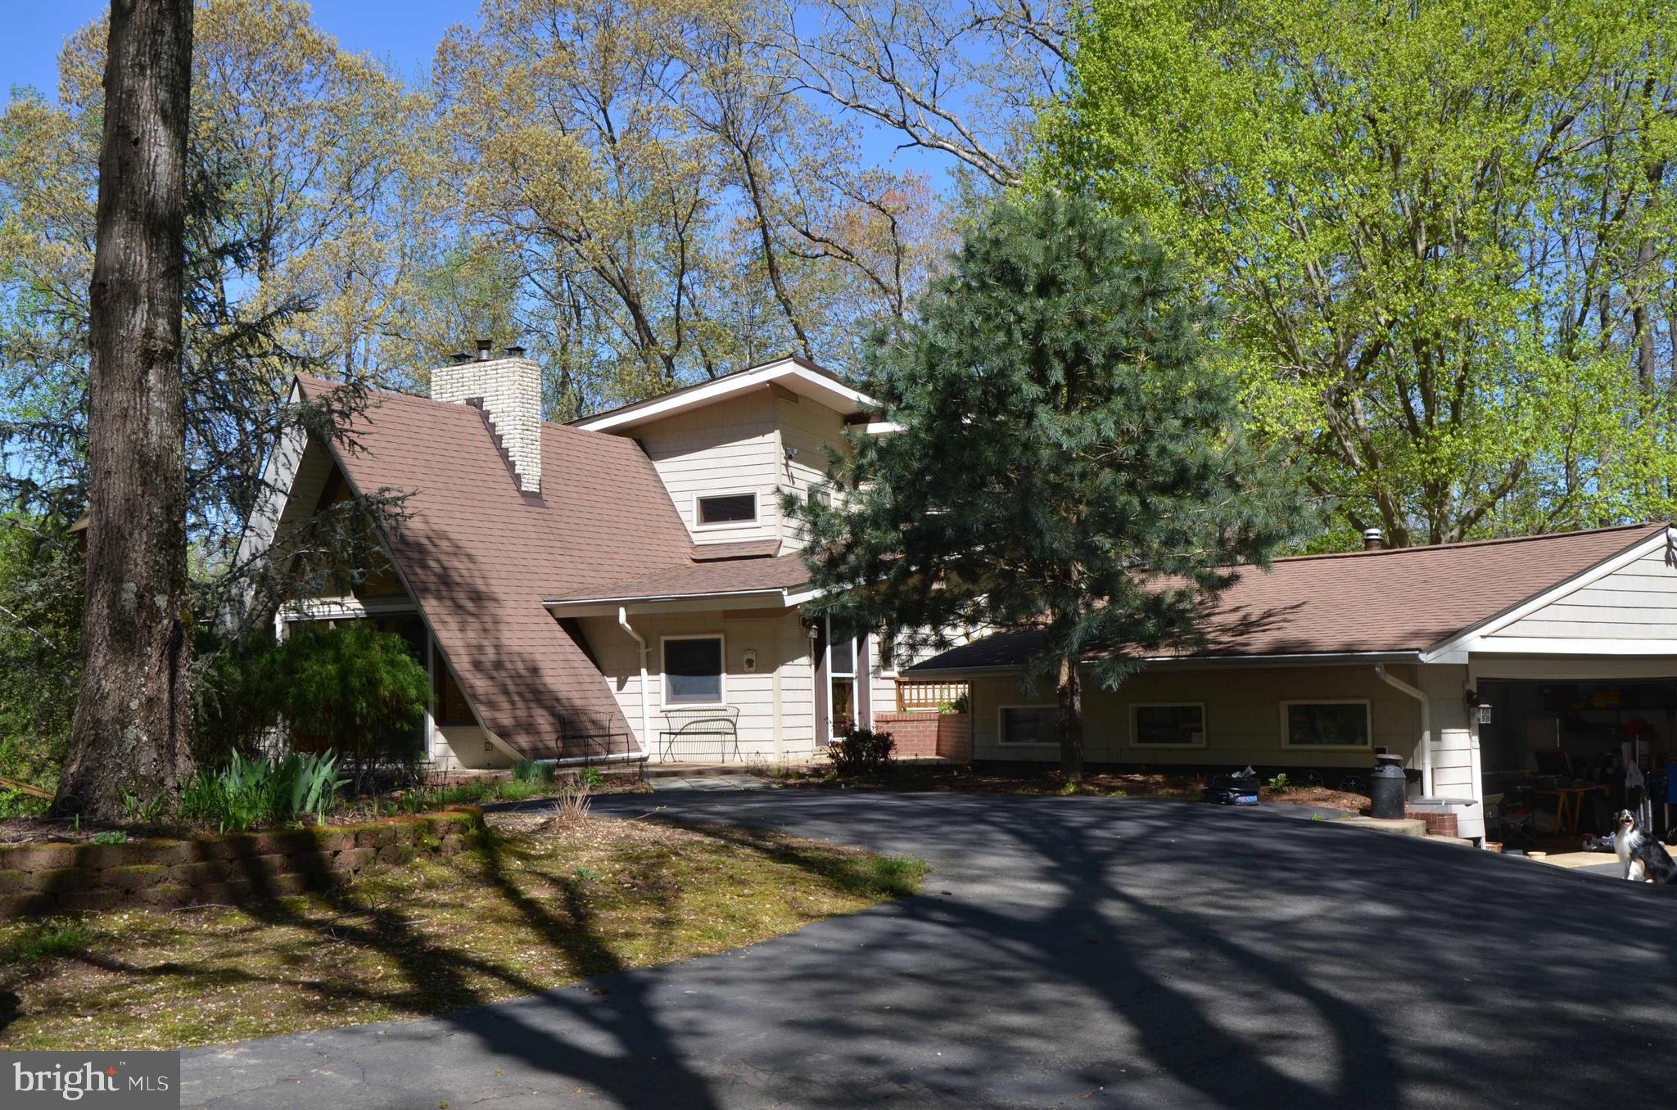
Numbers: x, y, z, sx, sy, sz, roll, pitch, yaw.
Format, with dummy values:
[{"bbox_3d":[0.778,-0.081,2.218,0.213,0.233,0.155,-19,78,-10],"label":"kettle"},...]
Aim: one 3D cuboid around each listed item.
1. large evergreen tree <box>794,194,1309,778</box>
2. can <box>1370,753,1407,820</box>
[{"bbox_3d":[2.630,-0.910,22.550,6.200,7.350,5.900,0,-6,0],"label":"large evergreen tree"},{"bbox_3d":[5.616,2.366,18.500,0.345,0.650,0.345,0,-6,0],"label":"can"}]

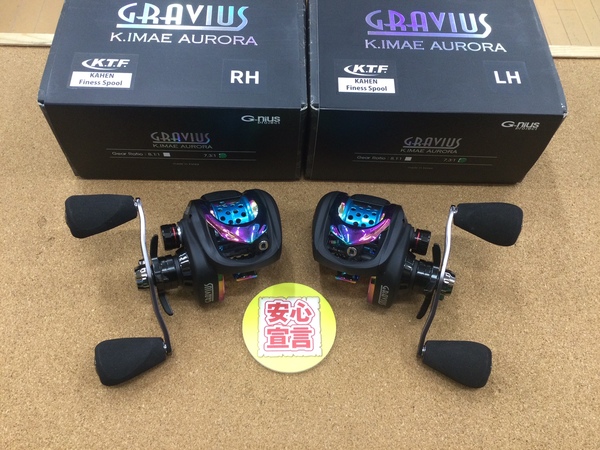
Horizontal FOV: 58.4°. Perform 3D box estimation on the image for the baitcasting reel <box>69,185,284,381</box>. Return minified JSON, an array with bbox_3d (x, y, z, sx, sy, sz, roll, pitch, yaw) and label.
[{"bbox_3d":[-0.070,0.027,0.323,0.128,0.050,0.112,-10,62,-8],"label":"baitcasting reel"}]

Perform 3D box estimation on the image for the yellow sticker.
[{"bbox_3d":[-0.006,0.063,0.333,0.058,0.003,0.058,1,61,-2],"label":"yellow sticker"}]

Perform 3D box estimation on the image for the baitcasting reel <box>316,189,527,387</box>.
[{"bbox_3d":[0.066,0.031,0.326,0.126,0.050,0.106,12,61,5],"label":"baitcasting reel"}]

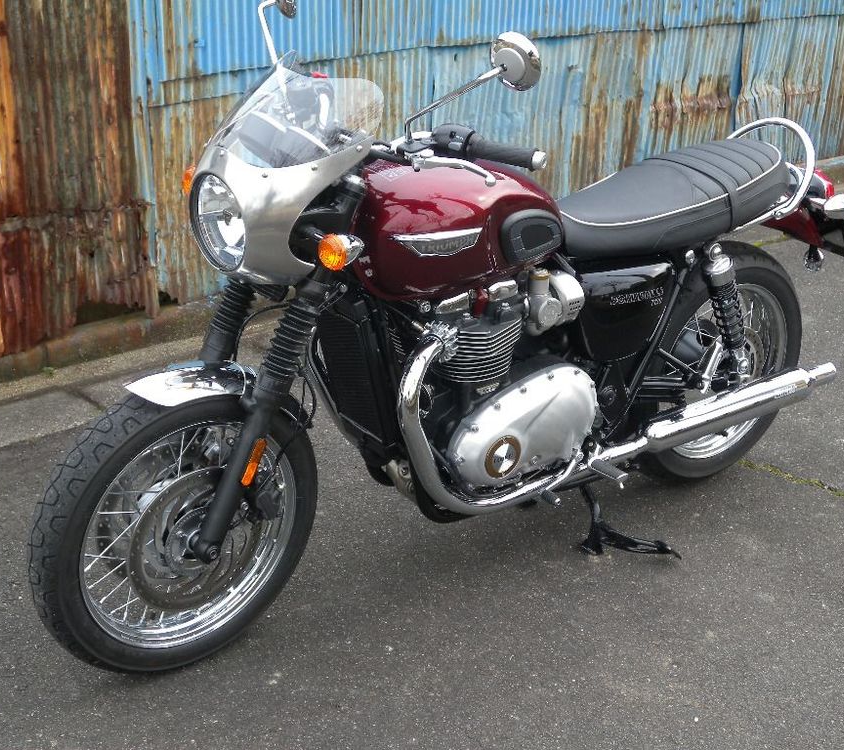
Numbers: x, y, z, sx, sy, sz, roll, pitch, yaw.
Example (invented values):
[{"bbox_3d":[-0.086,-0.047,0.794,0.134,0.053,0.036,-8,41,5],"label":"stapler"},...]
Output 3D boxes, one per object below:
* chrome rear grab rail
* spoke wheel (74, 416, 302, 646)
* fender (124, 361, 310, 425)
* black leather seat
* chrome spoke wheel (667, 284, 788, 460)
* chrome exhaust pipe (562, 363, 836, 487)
[{"bbox_3d":[0.778,-0.507,3.290,0.245,0.215,0.296,-15,29,-31],"label":"chrome rear grab rail"},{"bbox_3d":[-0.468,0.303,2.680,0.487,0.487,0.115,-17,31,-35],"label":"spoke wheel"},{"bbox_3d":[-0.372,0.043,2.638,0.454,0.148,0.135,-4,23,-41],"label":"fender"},{"bbox_3d":[0.571,-0.407,3.180,0.765,0.140,0.270,-15,29,-31],"label":"black leather seat"},{"bbox_3d":[0.725,-0.024,3.456,0.462,0.462,0.130,-15,28,-32],"label":"chrome spoke wheel"},{"bbox_3d":[0.680,0.103,3.227,0.882,0.120,0.095,-15,29,-31],"label":"chrome exhaust pipe"}]

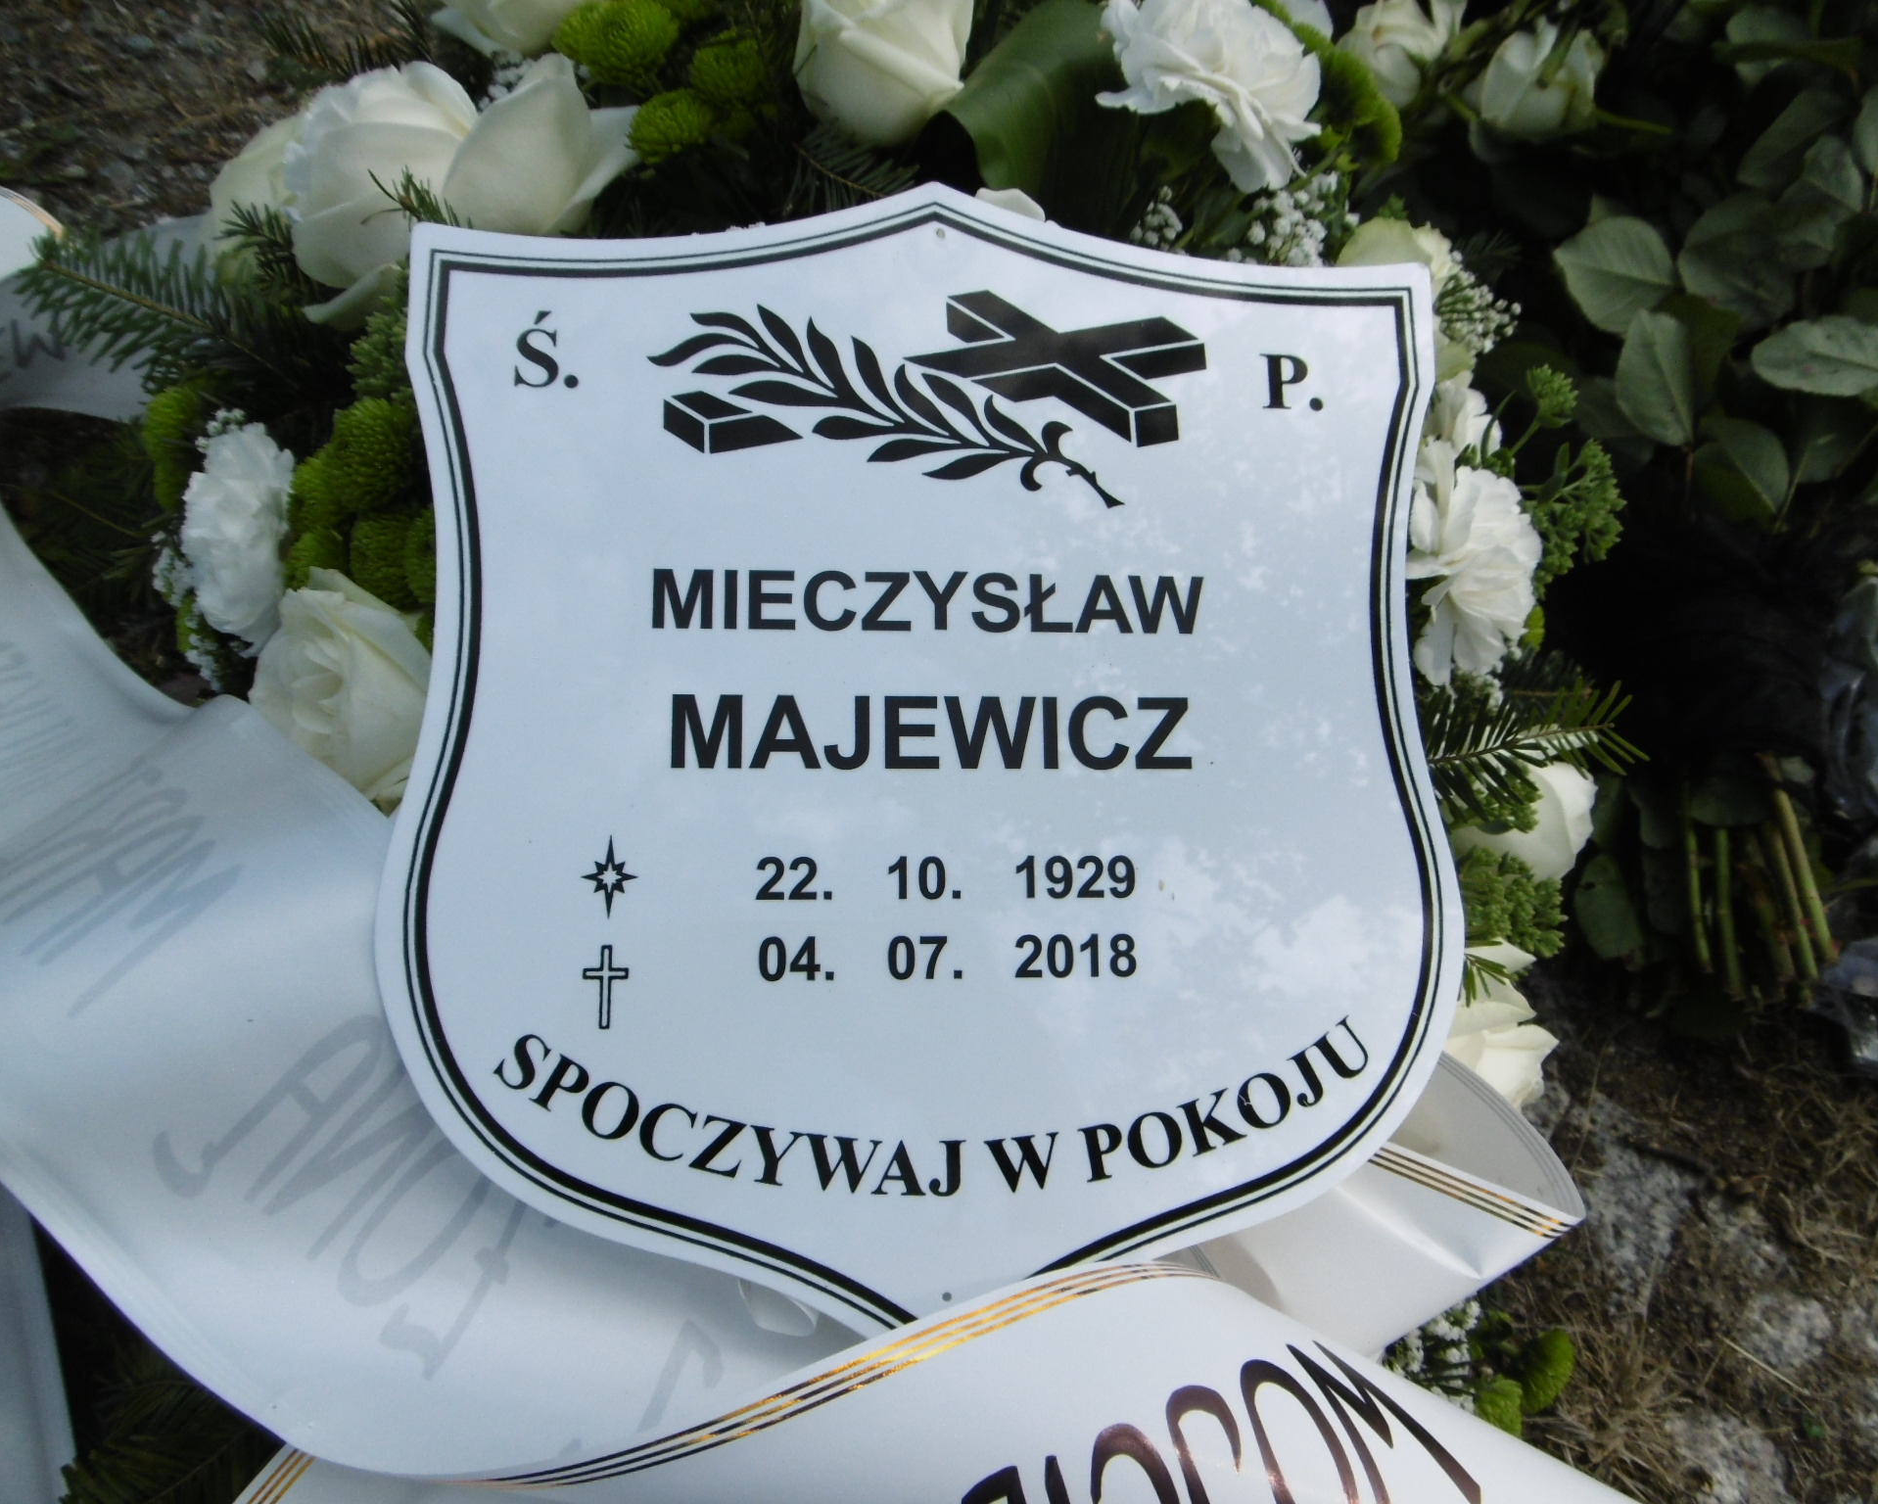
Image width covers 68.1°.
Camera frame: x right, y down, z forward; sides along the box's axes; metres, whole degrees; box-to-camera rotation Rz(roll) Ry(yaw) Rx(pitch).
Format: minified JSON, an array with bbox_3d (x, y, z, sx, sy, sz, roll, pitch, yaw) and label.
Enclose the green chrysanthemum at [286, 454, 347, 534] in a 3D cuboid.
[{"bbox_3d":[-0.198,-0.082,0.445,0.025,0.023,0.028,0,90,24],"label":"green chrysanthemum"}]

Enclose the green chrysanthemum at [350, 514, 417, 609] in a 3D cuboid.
[{"bbox_3d":[-0.173,-0.060,0.435,0.027,0.025,0.031,0,90,21],"label":"green chrysanthemum"}]

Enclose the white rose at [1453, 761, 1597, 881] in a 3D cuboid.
[{"bbox_3d":[0.174,0.020,0.420,0.054,0.052,0.052,0,90,-37],"label":"white rose"}]

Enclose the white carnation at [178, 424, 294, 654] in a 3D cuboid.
[{"bbox_3d":[-0.202,-0.061,0.400,0.060,0.043,0.064,0,87,45],"label":"white carnation"}]

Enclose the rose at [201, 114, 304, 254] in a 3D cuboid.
[{"bbox_3d":[-0.230,-0.194,0.475,0.049,0.045,0.049,0,70,32],"label":"rose"}]

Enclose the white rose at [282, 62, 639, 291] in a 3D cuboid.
[{"bbox_3d":[-0.136,-0.163,0.395,0.090,0.065,0.076,0,69,19],"label":"white rose"}]

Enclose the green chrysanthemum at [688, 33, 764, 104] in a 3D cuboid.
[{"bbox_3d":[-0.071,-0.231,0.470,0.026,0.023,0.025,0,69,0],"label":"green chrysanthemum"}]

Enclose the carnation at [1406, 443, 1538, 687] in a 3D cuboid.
[{"bbox_3d":[0.152,-0.054,0.395,0.063,0.045,0.066,0,87,-45],"label":"carnation"}]

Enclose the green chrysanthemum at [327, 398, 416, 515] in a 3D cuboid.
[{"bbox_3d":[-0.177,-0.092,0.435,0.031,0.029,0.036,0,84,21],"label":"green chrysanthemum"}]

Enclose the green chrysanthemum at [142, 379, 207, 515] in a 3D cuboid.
[{"bbox_3d":[-0.253,-0.101,0.460,0.034,0.029,0.041,0,81,39],"label":"green chrysanthemum"}]

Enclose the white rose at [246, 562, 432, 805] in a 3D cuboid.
[{"bbox_3d":[-0.171,-0.018,0.400,0.059,0.055,0.063,0,87,30],"label":"white rose"}]

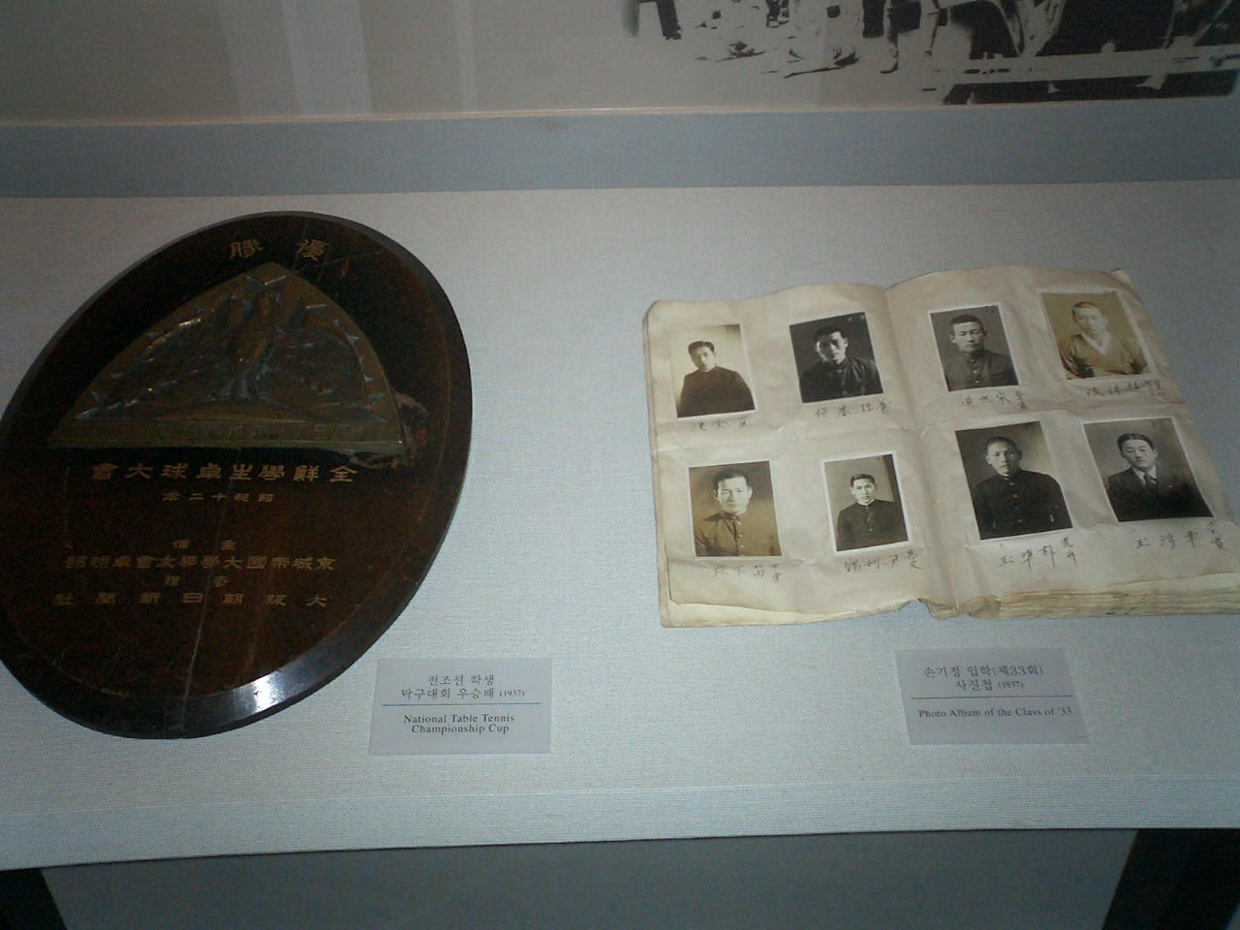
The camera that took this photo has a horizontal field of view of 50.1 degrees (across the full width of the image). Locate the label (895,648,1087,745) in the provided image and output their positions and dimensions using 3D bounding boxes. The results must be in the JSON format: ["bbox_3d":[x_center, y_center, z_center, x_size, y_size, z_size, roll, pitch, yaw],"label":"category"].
[{"bbox_3d":[0.212,0.131,0.759,0.100,0.004,0.059,0,54,-2],"label":"label"}]

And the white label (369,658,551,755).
[{"bbox_3d":[-0.089,0.135,0.748,0.100,0.004,0.059,0,54,-2],"label":"white label"}]

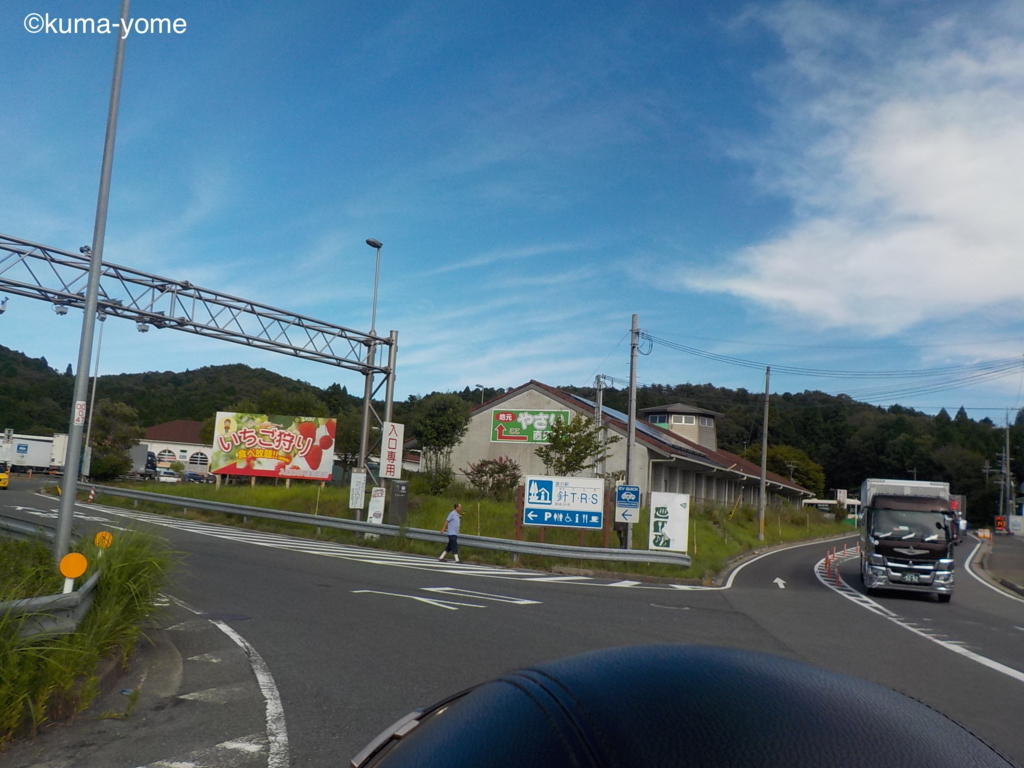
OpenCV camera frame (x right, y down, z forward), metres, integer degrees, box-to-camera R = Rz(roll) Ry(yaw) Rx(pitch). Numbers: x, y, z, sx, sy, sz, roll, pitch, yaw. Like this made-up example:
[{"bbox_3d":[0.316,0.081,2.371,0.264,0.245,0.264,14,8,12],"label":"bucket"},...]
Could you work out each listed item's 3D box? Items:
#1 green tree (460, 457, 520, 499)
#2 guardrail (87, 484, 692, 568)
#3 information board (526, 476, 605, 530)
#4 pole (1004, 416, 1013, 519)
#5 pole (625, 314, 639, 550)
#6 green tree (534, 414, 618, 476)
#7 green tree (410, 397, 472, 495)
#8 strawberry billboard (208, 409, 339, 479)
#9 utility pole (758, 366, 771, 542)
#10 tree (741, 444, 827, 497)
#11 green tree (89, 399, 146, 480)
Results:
[{"bbox_3d":[-0.726,3.628,34.097,2.230,1.684,2.007,3,-7,-1],"label":"green tree"},{"bbox_3d":[-7.816,4.856,31.287,29.988,0.770,0.950,0,-7,36],"label":"guardrail"},{"bbox_3d":[1.530,3.451,25.900,2.299,1.442,0.120,2,-7,13],"label":"information board"},{"bbox_3d":[48.434,8.451,86.670,0.380,11.585,0.380,3,-7,0],"label":"pole"},{"bbox_3d":[3.616,1.581,26.732,0.280,7.479,0.280,3,-7,0],"label":"pole"},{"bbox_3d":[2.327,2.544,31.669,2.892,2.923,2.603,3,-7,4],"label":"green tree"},{"bbox_3d":[-2.926,2.567,37.248,2.426,4.282,2.305,4,-7,-4],"label":"green tree"},{"bbox_3d":[-10.704,2.812,40.000,5.431,2.803,0.150,3,-7,0],"label":"strawberry billboard"},{"bbox_3d":[11.799,3.236,41.471,0.270,8.147,0.270,3,-7,0],"label":"utility pole"},{"bbox_3d":[36.350,12.467,118.538,10.833,9.313,10.833,1,-7,17],"label":"tree"},{"bbox_3d":[-24.060,3.504,54.290,3.423,5.020,3.423,6,-7,-23],"label":"green tree"}]

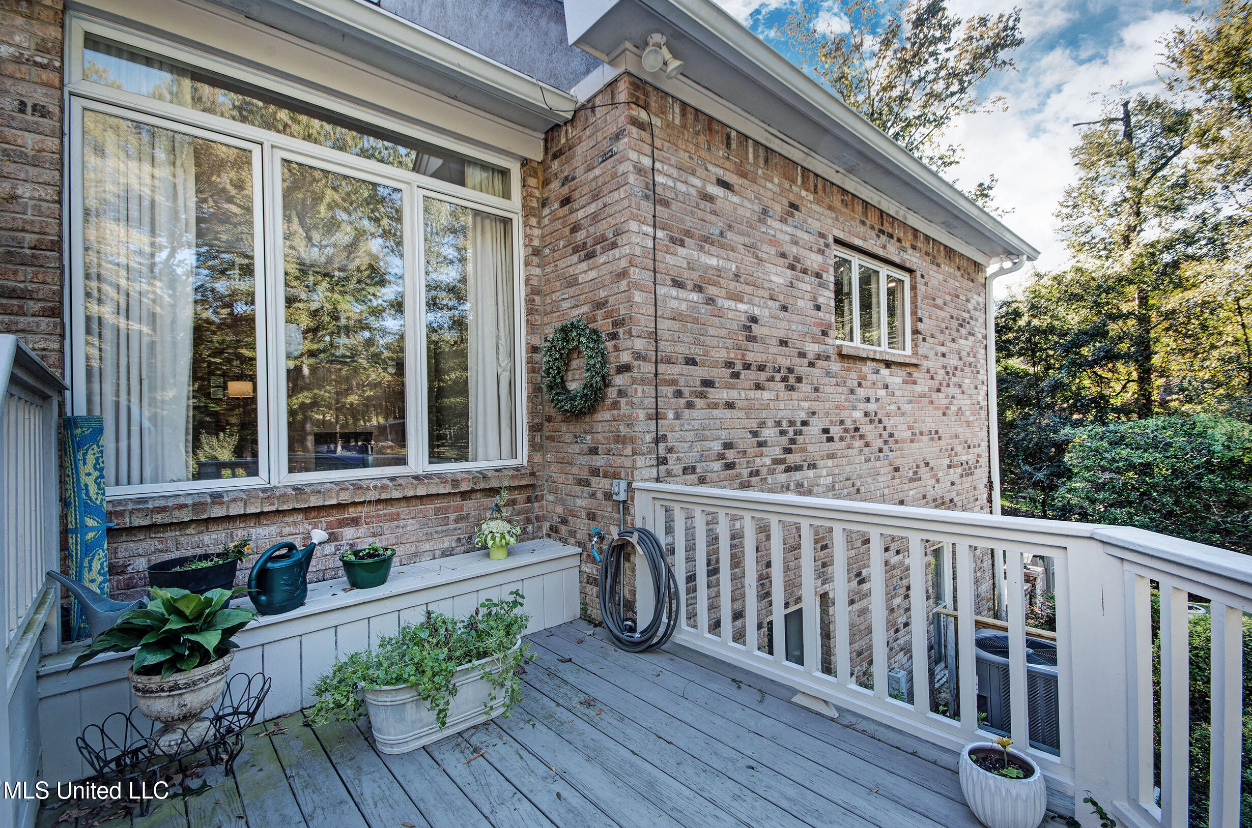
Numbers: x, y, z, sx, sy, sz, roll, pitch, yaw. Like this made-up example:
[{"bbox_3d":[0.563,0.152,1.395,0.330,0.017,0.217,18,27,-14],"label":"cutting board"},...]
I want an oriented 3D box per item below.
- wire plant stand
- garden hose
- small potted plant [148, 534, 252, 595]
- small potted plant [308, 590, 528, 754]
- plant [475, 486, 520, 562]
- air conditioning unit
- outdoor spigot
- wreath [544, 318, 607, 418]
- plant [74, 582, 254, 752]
[{"bbox_3d":[-1.613,1.194,1.893,0.530,0.265,0.300,0,-1,-42],"label":"wire plant stand"},{"bbox_3d":[0.051,0.960,2.835,0.180,0.690,0.540,0,-1,-42],"label":"garden hose"},{"bbox_3d":[-1.837,0.706,2.246,0.340,0.360,0.310,0,-1,-42],"label":"small potted plant"},{"bbox_3d":[-0.817,1.089,2.224,0.880,0.450,0.410,0,-1,-42],"label":"small potted plant"},{"bbox_3d":[-0.789,0.653,3.181,0.270,0.450,0.270,0,-1,-42],"label":"plant"},{"bbox_3d":[3.736,2.561,4.793,0.850,0.740,0.850,-2,-1,37],"label":"air conditioning unit"},{"bbox_3d":[-0.174,0.791,3.139,0.120,0.200,0.070,0,-1,-42],"label":"outdoor spigot"},{"bbox_3d":[-0.322,-0.291,3.295,0.120,0.630,0.620,0,-1,-42],"label":"wreath"},{"bbox_3d":[-1.639,0.932,1.913,0.490,0.540,0.450,0,-1,-42],"label":"plant"}]

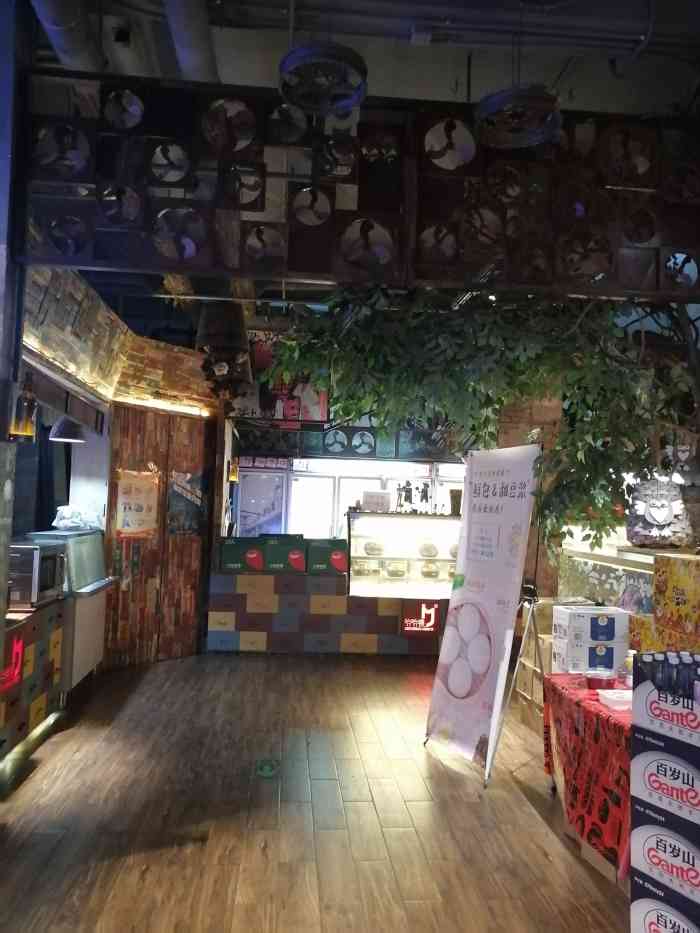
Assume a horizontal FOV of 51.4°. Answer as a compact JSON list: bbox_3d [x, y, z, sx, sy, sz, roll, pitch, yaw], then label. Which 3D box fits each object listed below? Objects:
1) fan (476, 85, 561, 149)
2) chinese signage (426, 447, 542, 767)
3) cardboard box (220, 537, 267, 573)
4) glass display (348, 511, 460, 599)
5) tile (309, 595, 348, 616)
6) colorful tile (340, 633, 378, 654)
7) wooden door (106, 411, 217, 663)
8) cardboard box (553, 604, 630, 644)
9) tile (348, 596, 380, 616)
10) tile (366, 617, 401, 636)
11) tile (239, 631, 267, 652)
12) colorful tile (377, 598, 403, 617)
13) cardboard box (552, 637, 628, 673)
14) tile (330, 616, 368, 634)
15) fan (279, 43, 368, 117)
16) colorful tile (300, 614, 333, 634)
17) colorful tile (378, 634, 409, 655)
[{"bbox_3d":[0.894,-1.853,3.864,0.429,0.120,0.429,2,-3,-5],"label":"fan"},{"bbox_3d":[0.749,0.772,4.294,0.080,1.789,0.730,12,-7,-21],"label":"chinese signage"},{"bbox_3d":[-1.057,0.883,7.305,0.416,0.320,0.250,2,-3,-5],"label":"cardboard box"},{"bbox_3d":[0.594,0.909,7.584,1.270,0.840,0.680,2,-3,-5],"label":"glass display"},{"bbox_3d":[-0.212,1.377,7.237,0.370,0.194,0.040,2,-4,-2],"label":"tile"},{"bbox_3d":[0.095,1.746,7.167,0.370,0.199,0.025,2,-3,-5],"label":"colorful tile"},{"bbox_3d":[-1.710,0.606,6.600,0.060,2.280,0.992,-1,-5,45],"label":"wooden door"},{"bbox_3d":[1.268,0.829,3.809,0.328,0.153,0.196,2,-4,-3],"label":"cardboard box"},{"bbox_3d":[0.138,1.393,7.247,0.298,0.190,0.040,2,-4,-2],"label":"tile"},{"bbox_3d":[0.331,1.568,7.197,0.331,0.181,0.025,2,-3,-5],"label":"tile"},{"bbox_3d":[-0.949,1.726,7.191,0.280,0.185,0.040,2,-4,-2],"label":"tile"},{"bbox_3d":[0.399,1.401,7.242,0.265,0.177,0.030,2,-3,-5],"label":"colorful tile"},{"bbox_3d":[1.269,0.997,3.860,0.300,0.155,0.230,2,-3,-2],"label":"cardboard box"},{"bbox_3d":[-0.006,1.570,7.231,0.367,0.186,0.040,2,-4,-2],"label":"tile"},{"bbox_3d":[-0.137,-1.984,3.750,0.440,0.120,0.440,2,-3,-5],"label":"fan"},{"bbox_3d":[-0.337,1.561,7.221,0.306,0.184,0.040,2,-4,-2],"label":"colorful tile"},{"bbox_3d":[0.428,1.759,7.194,0.299,0.198,0.025,2,-3,-5],"label":"colorful tile"}]

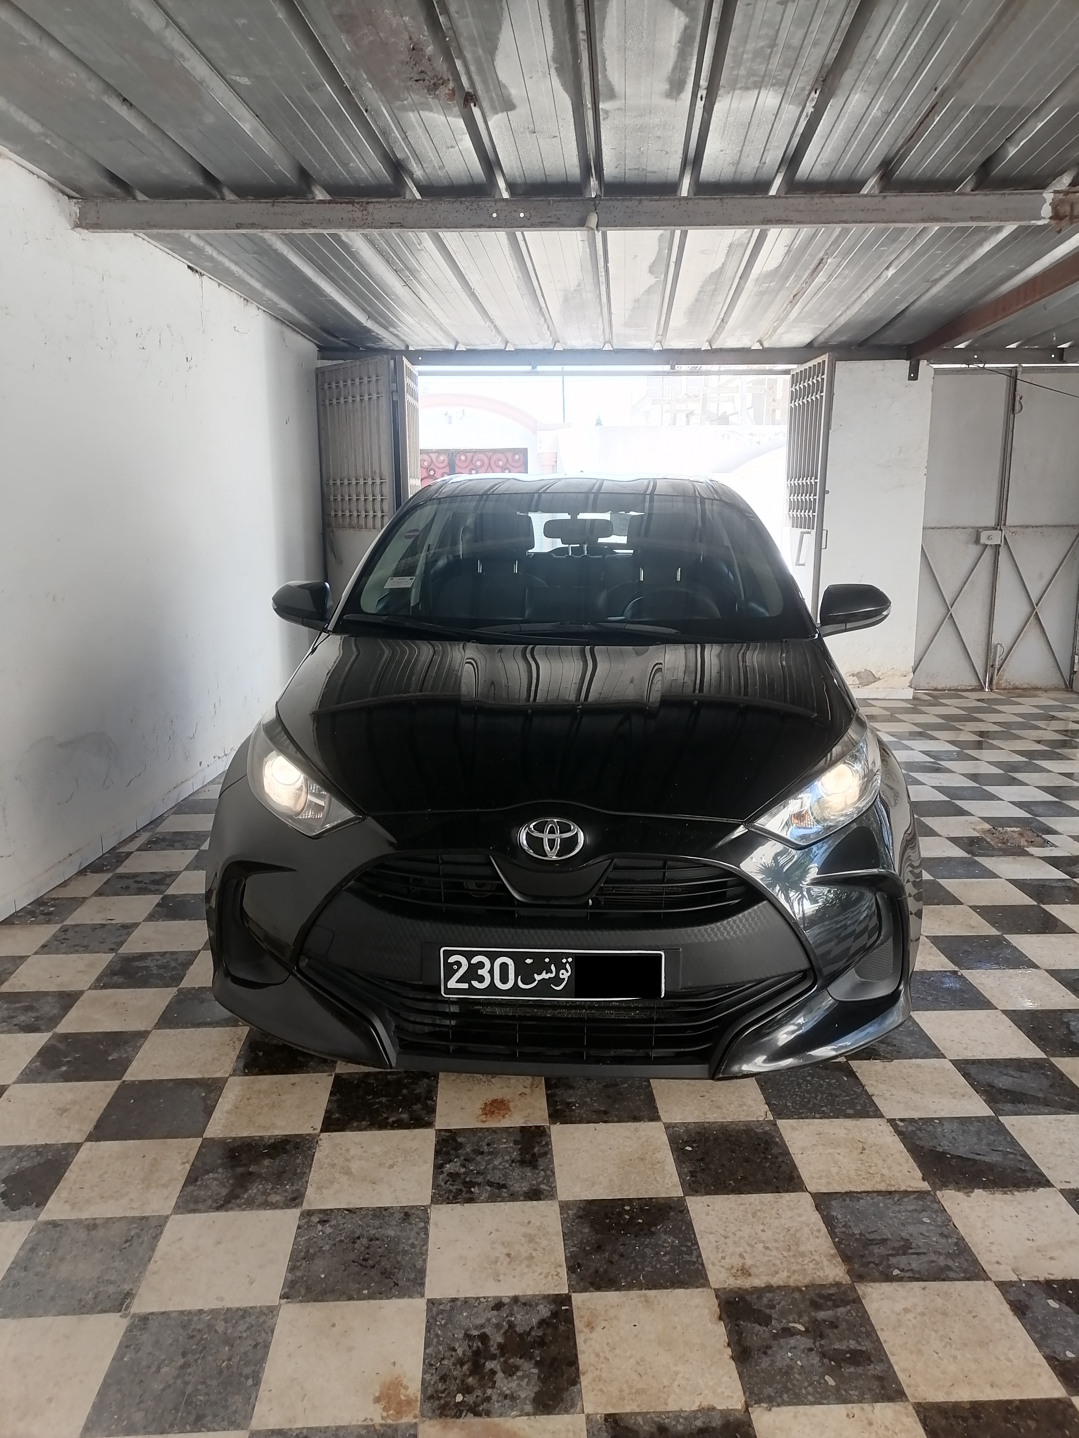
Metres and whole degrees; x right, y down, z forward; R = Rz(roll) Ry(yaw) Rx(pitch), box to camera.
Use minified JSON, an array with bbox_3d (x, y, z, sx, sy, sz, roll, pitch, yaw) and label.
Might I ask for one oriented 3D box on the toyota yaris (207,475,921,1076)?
[{"bbox_3d":[0.157,-0.190,4.140,1.800,1.490,3.940,1,12,4],"label":"toyota yaris"}]

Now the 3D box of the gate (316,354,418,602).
[{"bbox_3d":[-1.090,-1.100,6.950,0.670,2.100,0.820,0,12,-3],"label":"gate"}]

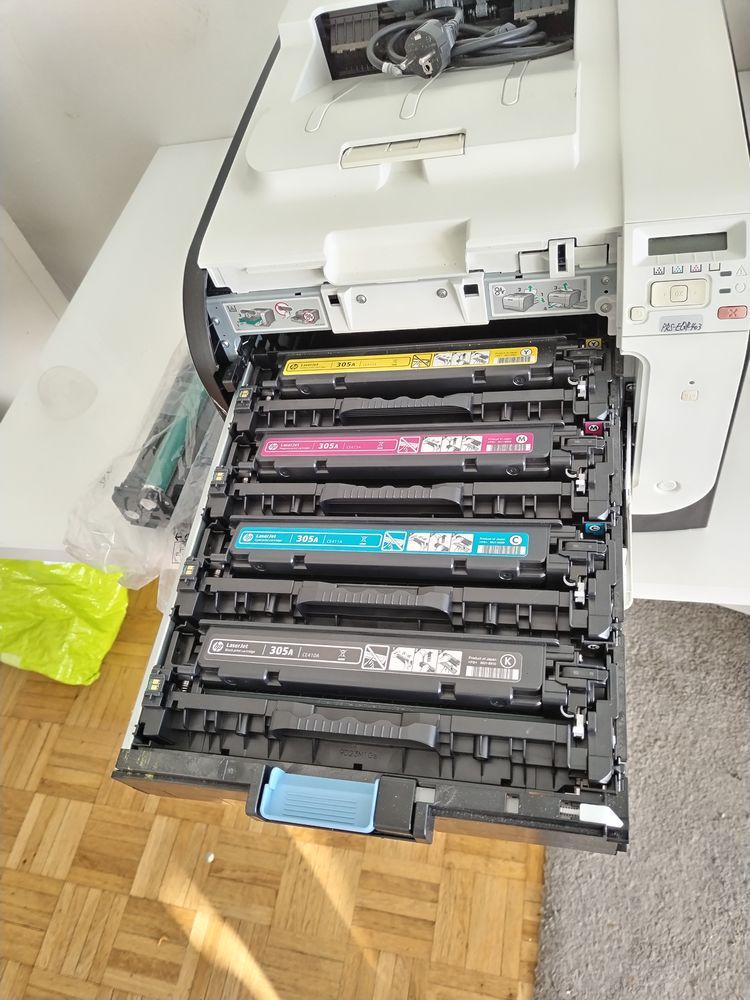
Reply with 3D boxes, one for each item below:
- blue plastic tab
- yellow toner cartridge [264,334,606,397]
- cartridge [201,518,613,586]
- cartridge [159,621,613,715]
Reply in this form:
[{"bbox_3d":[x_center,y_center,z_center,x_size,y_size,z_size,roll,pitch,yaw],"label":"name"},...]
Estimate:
[{"bbox_3d":[-0.030,0.177,0.445,0.068,0.018,0.030,0,58,16],"label":"blue plastic tab"},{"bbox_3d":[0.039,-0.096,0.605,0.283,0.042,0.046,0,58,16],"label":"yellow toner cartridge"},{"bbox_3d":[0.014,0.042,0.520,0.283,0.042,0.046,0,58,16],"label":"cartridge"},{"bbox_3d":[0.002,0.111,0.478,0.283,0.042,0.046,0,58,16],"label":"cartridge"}]

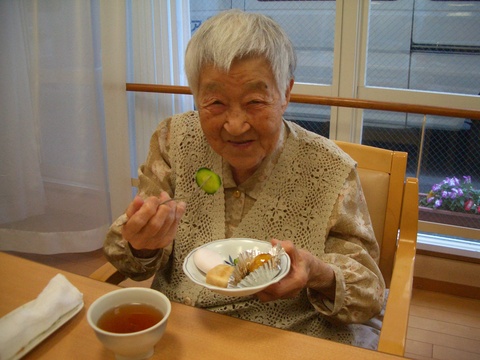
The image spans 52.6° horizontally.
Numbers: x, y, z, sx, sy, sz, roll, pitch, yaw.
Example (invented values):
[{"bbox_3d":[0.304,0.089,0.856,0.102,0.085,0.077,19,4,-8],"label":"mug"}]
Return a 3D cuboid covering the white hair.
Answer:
[{"bbox_3d":[0.002,-0.201,0.790,0.180,0.180,0.200,5,30,11],"label":"white hair"}]

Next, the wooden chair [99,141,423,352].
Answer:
[{"bbox_3d":[0.077,0.372,1.128,0.560,0.820,0.600,8,19,20],"label":"wooden chair"}]

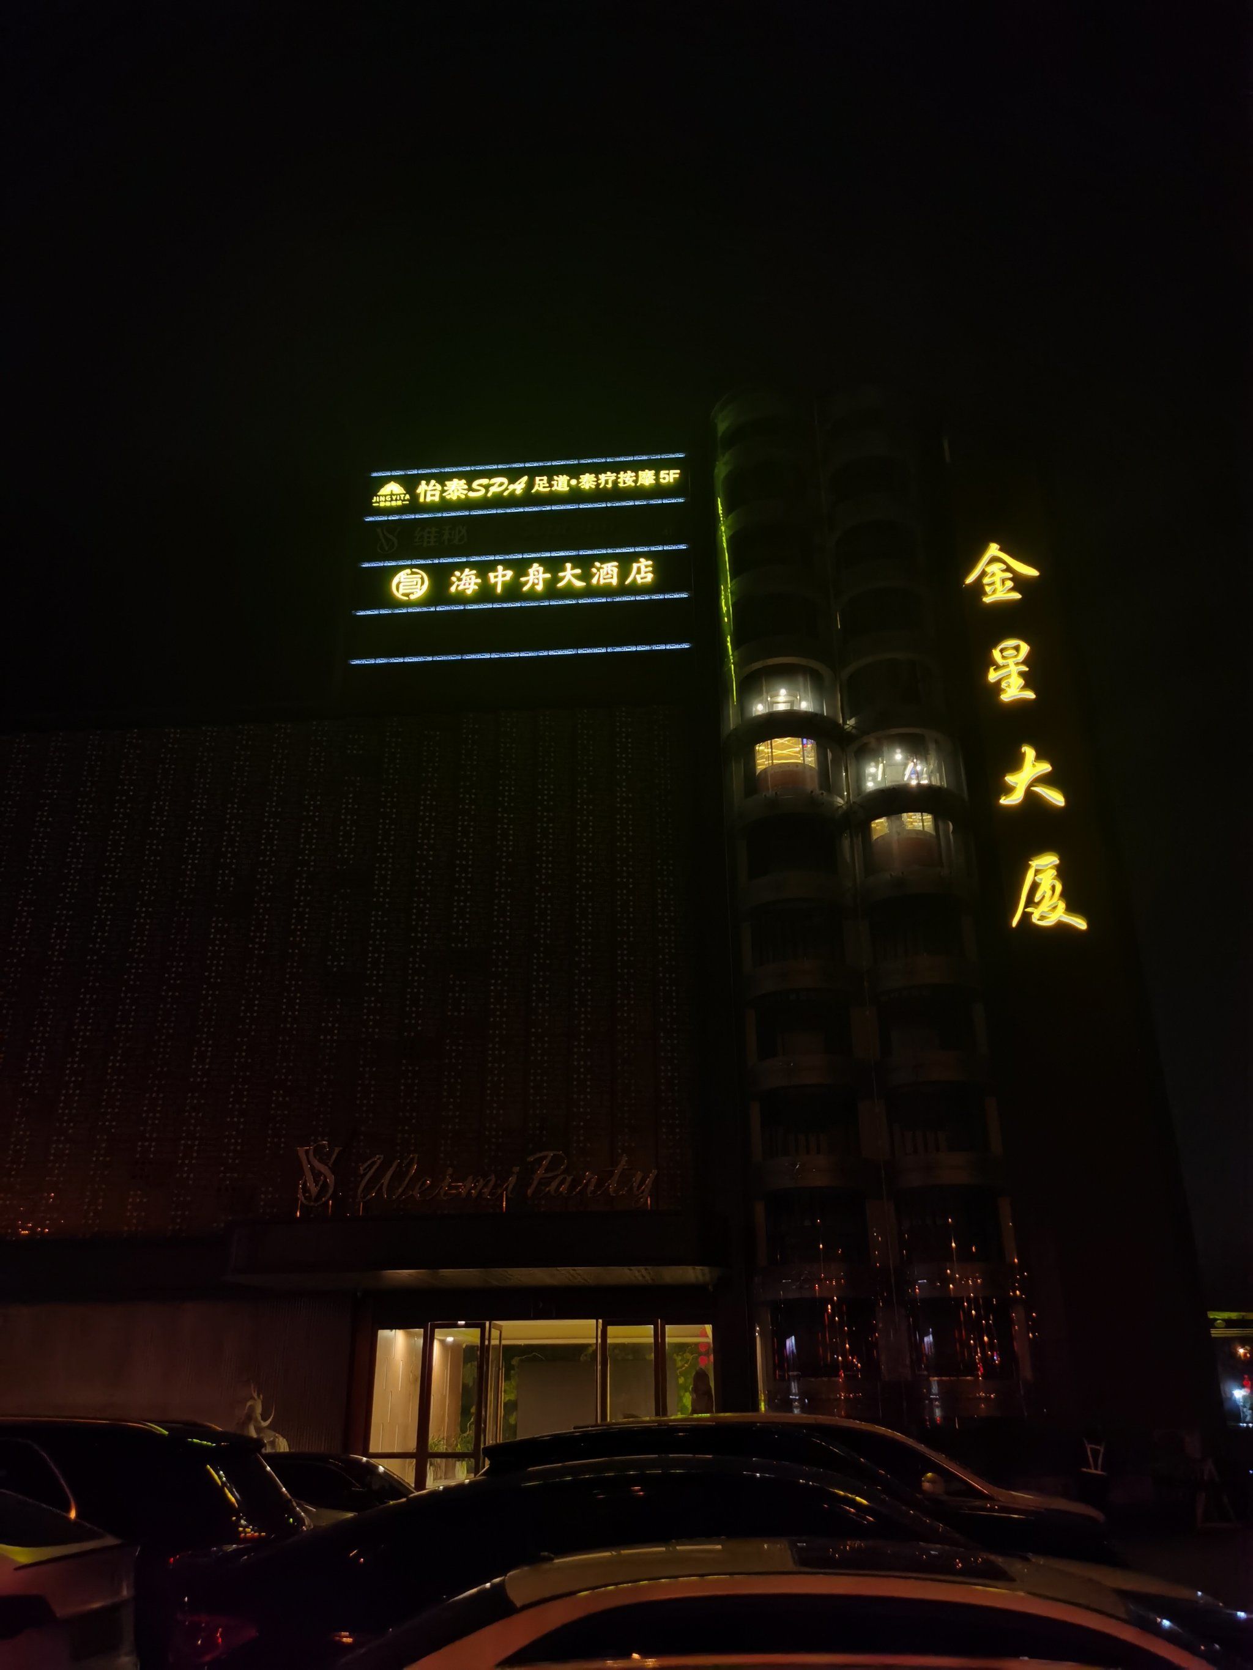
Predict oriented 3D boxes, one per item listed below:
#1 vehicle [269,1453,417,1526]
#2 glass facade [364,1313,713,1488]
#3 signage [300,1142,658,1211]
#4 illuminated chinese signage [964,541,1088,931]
[{"bbox_3d":[-3.330,7.664,14.413,4.750,1.460,1.820,-2,-26,4],"label":"vehicle"},{"bbox_3d":[-1.481,9.749,21.954,5.800,3.017,0.300,-2,-26,4],"label":"glass facade"},{"bbox_3d":[-2.514,5.592,21.516,6.100,1.094,0.150,-2,-26,4],"label":"signage"},{"bbox_3d":[8.479,-2.405,27.762,1.763,9.526,0.200,-2,-26,4],"label":"illuminated chinese signage"}]

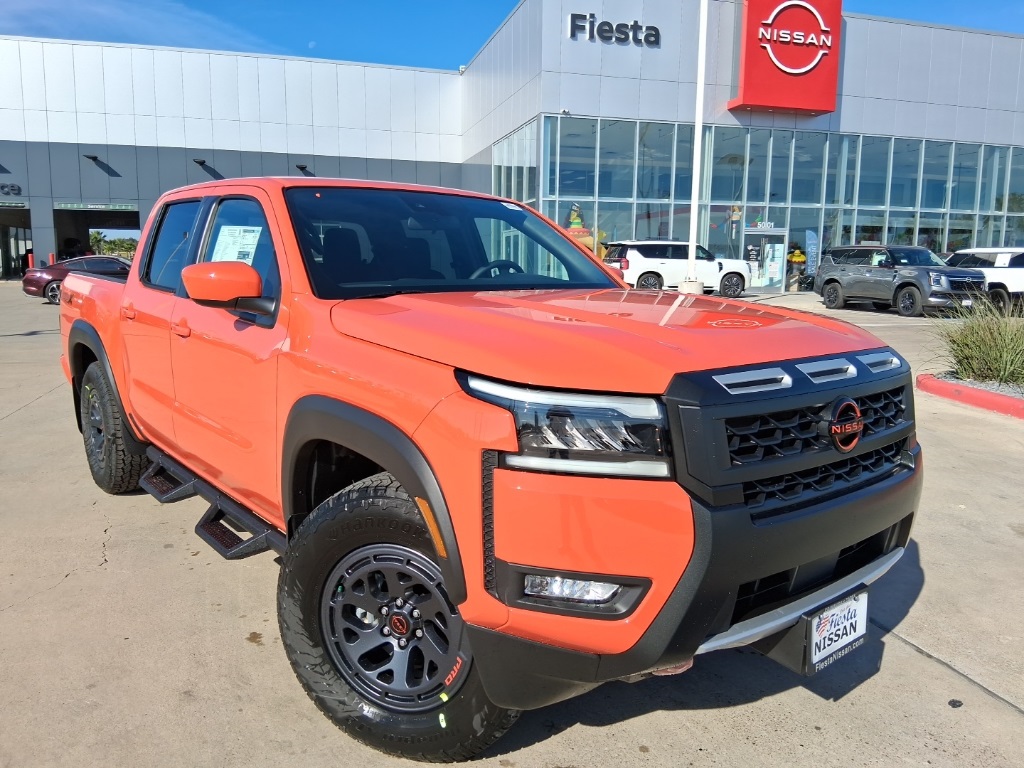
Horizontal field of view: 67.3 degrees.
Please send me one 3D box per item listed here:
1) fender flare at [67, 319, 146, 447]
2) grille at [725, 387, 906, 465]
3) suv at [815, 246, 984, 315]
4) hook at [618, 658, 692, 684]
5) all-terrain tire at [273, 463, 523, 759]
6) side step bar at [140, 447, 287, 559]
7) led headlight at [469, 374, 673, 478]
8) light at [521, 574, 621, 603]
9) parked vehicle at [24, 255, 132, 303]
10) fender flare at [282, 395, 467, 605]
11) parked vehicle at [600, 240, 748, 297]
[{"bbox_3d":[-2.395,-0.068,4.468,0.120,0.590,1.200,-6,10,-40],"label":"fender flare"},{"bbox_3d":[0.841,0.098,2.036,0.934,0.115,0.085,-6,11,-40],"label":"grille"},{"bbox_3d":[11.384,-3.111,22.936,2.070,1.960,5.250,-1,10,-16],"label":"suv"},{"bbox_3d":[0.385,0.700,1.960,0.060,0.085,0.181,-6,11,-40],"label":"hook"},{"bbox_3d":[-0.270,0.644,2.163,0.800,0.800,0.270,4,9,22],"label":"all-terrain tire"},{"bbox_3d":[-1.305,0.483,3.209,0.181,0.161,1.707,-6,11,-40],"label":"side step bar"},{"bbox_3d":[0.116,0.093,1.783,0.350,0.235,0.430,-6,10,-40],"label":"led headlight"},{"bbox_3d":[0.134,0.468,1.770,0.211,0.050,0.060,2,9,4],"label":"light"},{"bbox_3d":[-12.038,-3.140,23.242,4.800,1.380,1.920,-2,8,-9],"label":"parked vehicle"},{"bbox_3d":[-0.414,0.310,2.143,0.120,0.522,0.984,-6,11,-40],"label":"fender flare"},{"bbox_3d":[5.951,-4.111,27.583,5.250,1.960,2.070,-2,8,-14],"label":"parked vehicle"}]

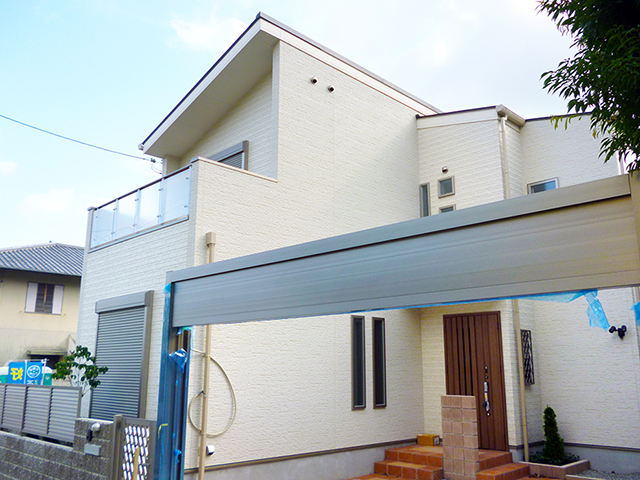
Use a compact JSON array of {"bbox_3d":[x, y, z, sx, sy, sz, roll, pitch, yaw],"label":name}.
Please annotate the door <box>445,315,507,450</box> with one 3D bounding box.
[{"bbox_3d":[2.818,2.508,9.395,0.100,2.330,1.180,12,-17,-43],"label":"door"}]

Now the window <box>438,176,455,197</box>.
[{"bbox_3d":[2.552,-1.066,10.468,0.090,0.385,0.380,12,-17,-43],"label":"window"}]

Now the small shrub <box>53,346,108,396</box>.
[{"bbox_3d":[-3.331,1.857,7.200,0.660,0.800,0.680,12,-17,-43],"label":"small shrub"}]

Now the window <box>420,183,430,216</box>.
[{"bbox_3d":[2.208,-0.713,10.778,0.090,0.950,0.260,12,-17,-43],"label":"window"}]

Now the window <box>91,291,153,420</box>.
[{"bbox_3d":[-3.139,1.973,8.058,0.150,2.140,1.850,12,-17,-43],"label":"window"}]

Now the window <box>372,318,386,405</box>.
[{"bbox_3d":[1.079,2.205,9.311,0.340,1.570,0.090,12,-17,-43],"label":"window"}]

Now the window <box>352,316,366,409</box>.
[{"bbox_3d":[0.674,2.112,8.928,0.340,1.570,0.090,12,-17,-43],"label":"window"}]

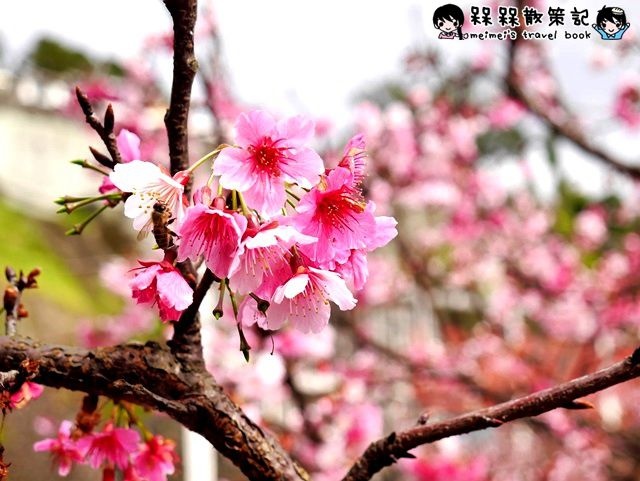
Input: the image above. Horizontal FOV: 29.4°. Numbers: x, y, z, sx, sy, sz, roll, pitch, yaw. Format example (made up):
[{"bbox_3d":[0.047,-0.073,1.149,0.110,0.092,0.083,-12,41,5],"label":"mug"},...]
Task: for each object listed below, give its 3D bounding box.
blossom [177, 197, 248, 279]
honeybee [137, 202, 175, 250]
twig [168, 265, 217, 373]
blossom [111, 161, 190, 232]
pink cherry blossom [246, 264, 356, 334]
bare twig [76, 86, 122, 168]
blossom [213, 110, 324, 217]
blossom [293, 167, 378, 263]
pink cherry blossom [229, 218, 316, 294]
[{"bbox_3d":[-0.030,-0.001,0.343,0.021,0.019,0.019,0,43,9],"label":"blossom"},{"bbox_3d":[-0.046,-0.004,0.345,0.009,0.013,0.007,-13,7,-34],"label":"honeybee"},{"bbox_3d":[-0.037,0.023,0.357,0.009,0.029,0.009,21,0,0],"label":"twig"},{"bbox_3d":[-0.049,-0.012,0.348,0.019,0.022,0.022,-35,18,-29],"label":"blossom"},{"bbox_3d":[-0.006,0.016,0.343,0.030,0.018,0.021,0,-41,-9],"label":"pink cherry blossom"},{"bbox_3d":[-0.065,-0.033,0.355,0.009,0.025,0.007,-27,0,0],"label":"bare twig"},{"bbox_3d":[-0.015,-0.022,0.350,0.032,0.030,0.018,0,-1,-10],"label":"blossom"},{"bbox_3d":[0.004,-0.008,0.347,0.027,0.027,0.018,0,7,-30],"label":"blossom"},{"bbox_3d":[-0.014,0.005,0.346,0.025,0.018,0.019,0,-41,-18],"label":"pink cherry blossom"}]

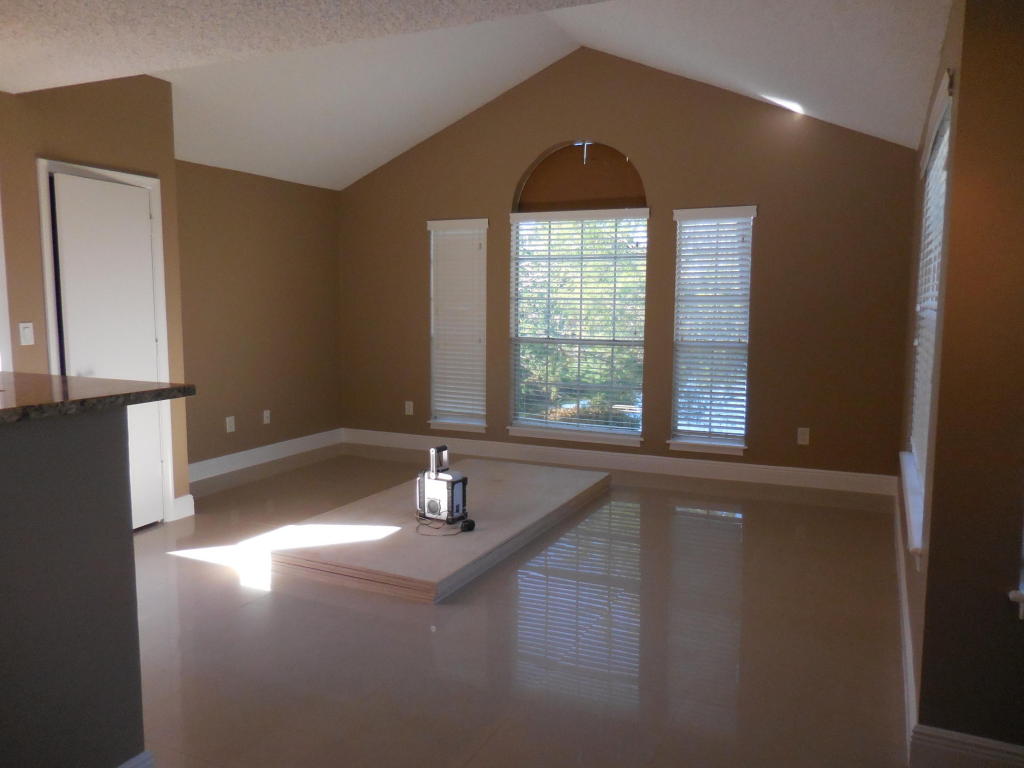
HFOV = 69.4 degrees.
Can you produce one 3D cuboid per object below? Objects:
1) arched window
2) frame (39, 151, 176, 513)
[{"bbox_3d":[0.543,-0.748,6.132,1.208,2.446,0.140,3,6,27],"label":"arched window"},{"bbox_3d":[-2.309,-0.153,4.242,0.120,2.091,0.724,3,6,27],"label":"frame"}]

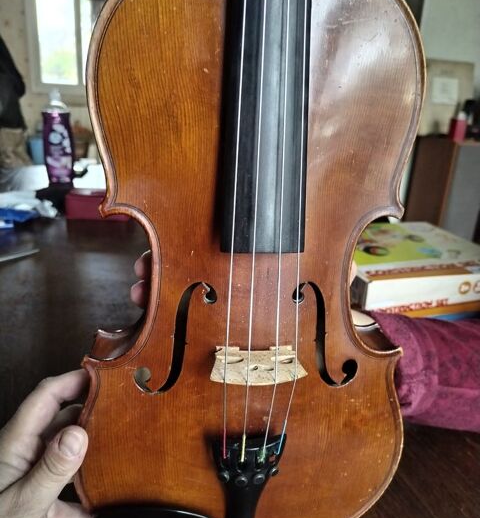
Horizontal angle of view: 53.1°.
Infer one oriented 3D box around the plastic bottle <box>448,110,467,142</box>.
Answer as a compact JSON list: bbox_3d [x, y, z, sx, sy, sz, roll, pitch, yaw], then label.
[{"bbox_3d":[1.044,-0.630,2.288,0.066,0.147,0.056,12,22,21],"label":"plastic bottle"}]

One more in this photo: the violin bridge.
[{"bbox_3d":[0.008,0.054,0.244,0.047,0.005,0.036,0,18,-6],"label":"violin bridge"}]

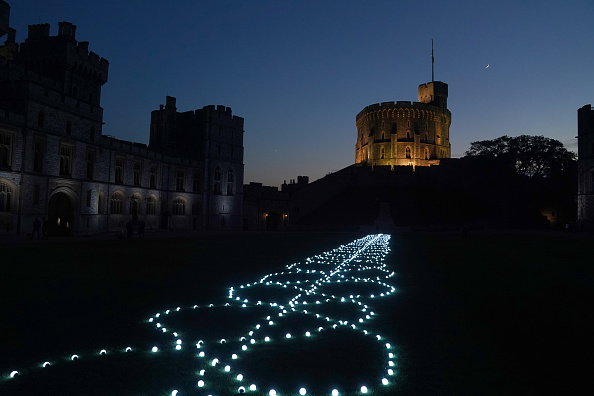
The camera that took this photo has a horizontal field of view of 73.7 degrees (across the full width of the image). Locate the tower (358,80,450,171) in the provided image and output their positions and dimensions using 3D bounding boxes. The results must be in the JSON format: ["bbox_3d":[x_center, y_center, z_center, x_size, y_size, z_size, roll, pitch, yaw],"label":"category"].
[{"bbox_3d":[34.370,-22.530,129.580,29.800,29.700,29.800,-1,-3,15],"label":"tower"}]

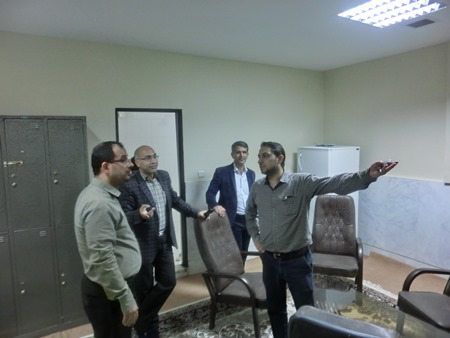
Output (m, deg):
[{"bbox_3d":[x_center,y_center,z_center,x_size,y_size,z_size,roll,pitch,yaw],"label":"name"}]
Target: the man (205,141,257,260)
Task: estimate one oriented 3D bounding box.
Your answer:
[{"bbox_3d":[0.075,0.583,3.250,0.560,1.720,0.420,-3,6,-20],"label":"man"}]

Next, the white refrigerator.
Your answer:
[{"bbox_3d":[1.524,0.480,4.654,0.650,1.590,0.600,-4,7,-30],"label":"white refrigerator"}]

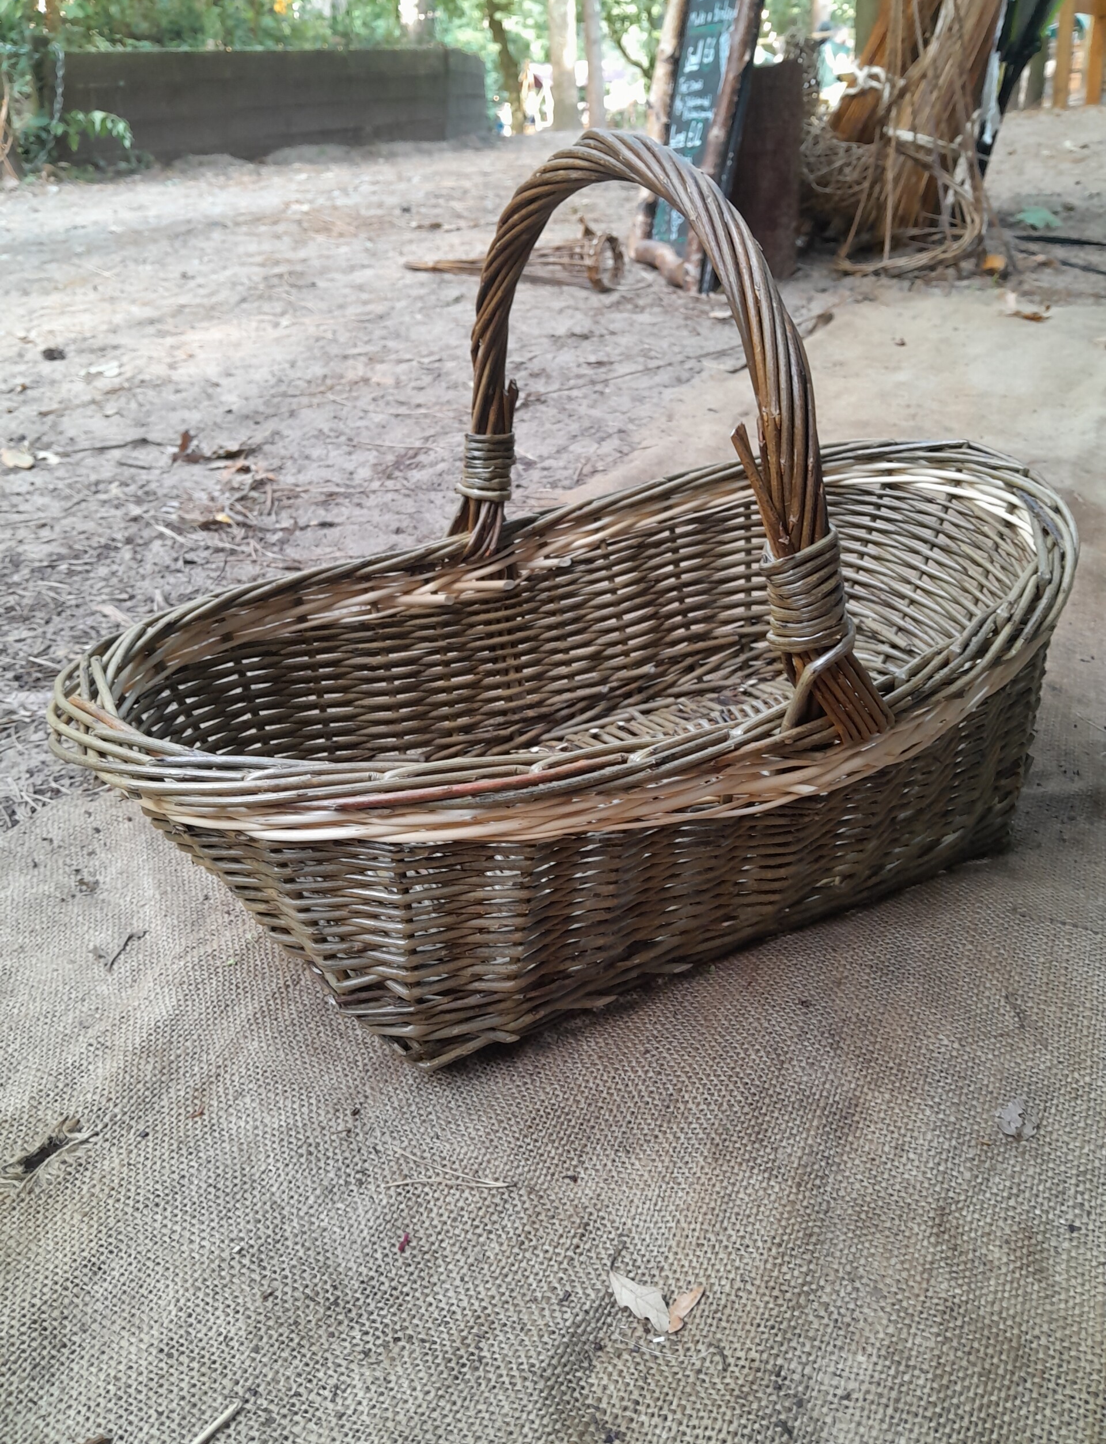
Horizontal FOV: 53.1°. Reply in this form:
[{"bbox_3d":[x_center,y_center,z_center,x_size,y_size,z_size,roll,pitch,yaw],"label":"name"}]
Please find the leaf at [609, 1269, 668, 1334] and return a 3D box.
[{"bbox_3d":[0.038,0.252,0.484,0.035,0.008,0.017,18,38,28],"label":"leaf"}]

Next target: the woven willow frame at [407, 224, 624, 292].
[{"bbox_3d":[-0.101,-1.134,2.658,0.540,0.140,0.140,18,37,29],"label":"woven willow frame"}]

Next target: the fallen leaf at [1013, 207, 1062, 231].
[{"bbox_3d":[1.395,-1.447,3.177,0.115,0.058,0.090,-1,32,1],"label":"fallen leaf"}]

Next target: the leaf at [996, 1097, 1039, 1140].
[{"bbox_3d":[0.233,0.200,0.554,0.024,0.007,0.019,-19,37,-24],"label":"leaf"}]

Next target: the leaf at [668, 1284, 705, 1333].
[{"bbox_3d":[0.057,0.254,0.480,0.008,0.008,0.026,21,40,32],"label":"leaf"}]

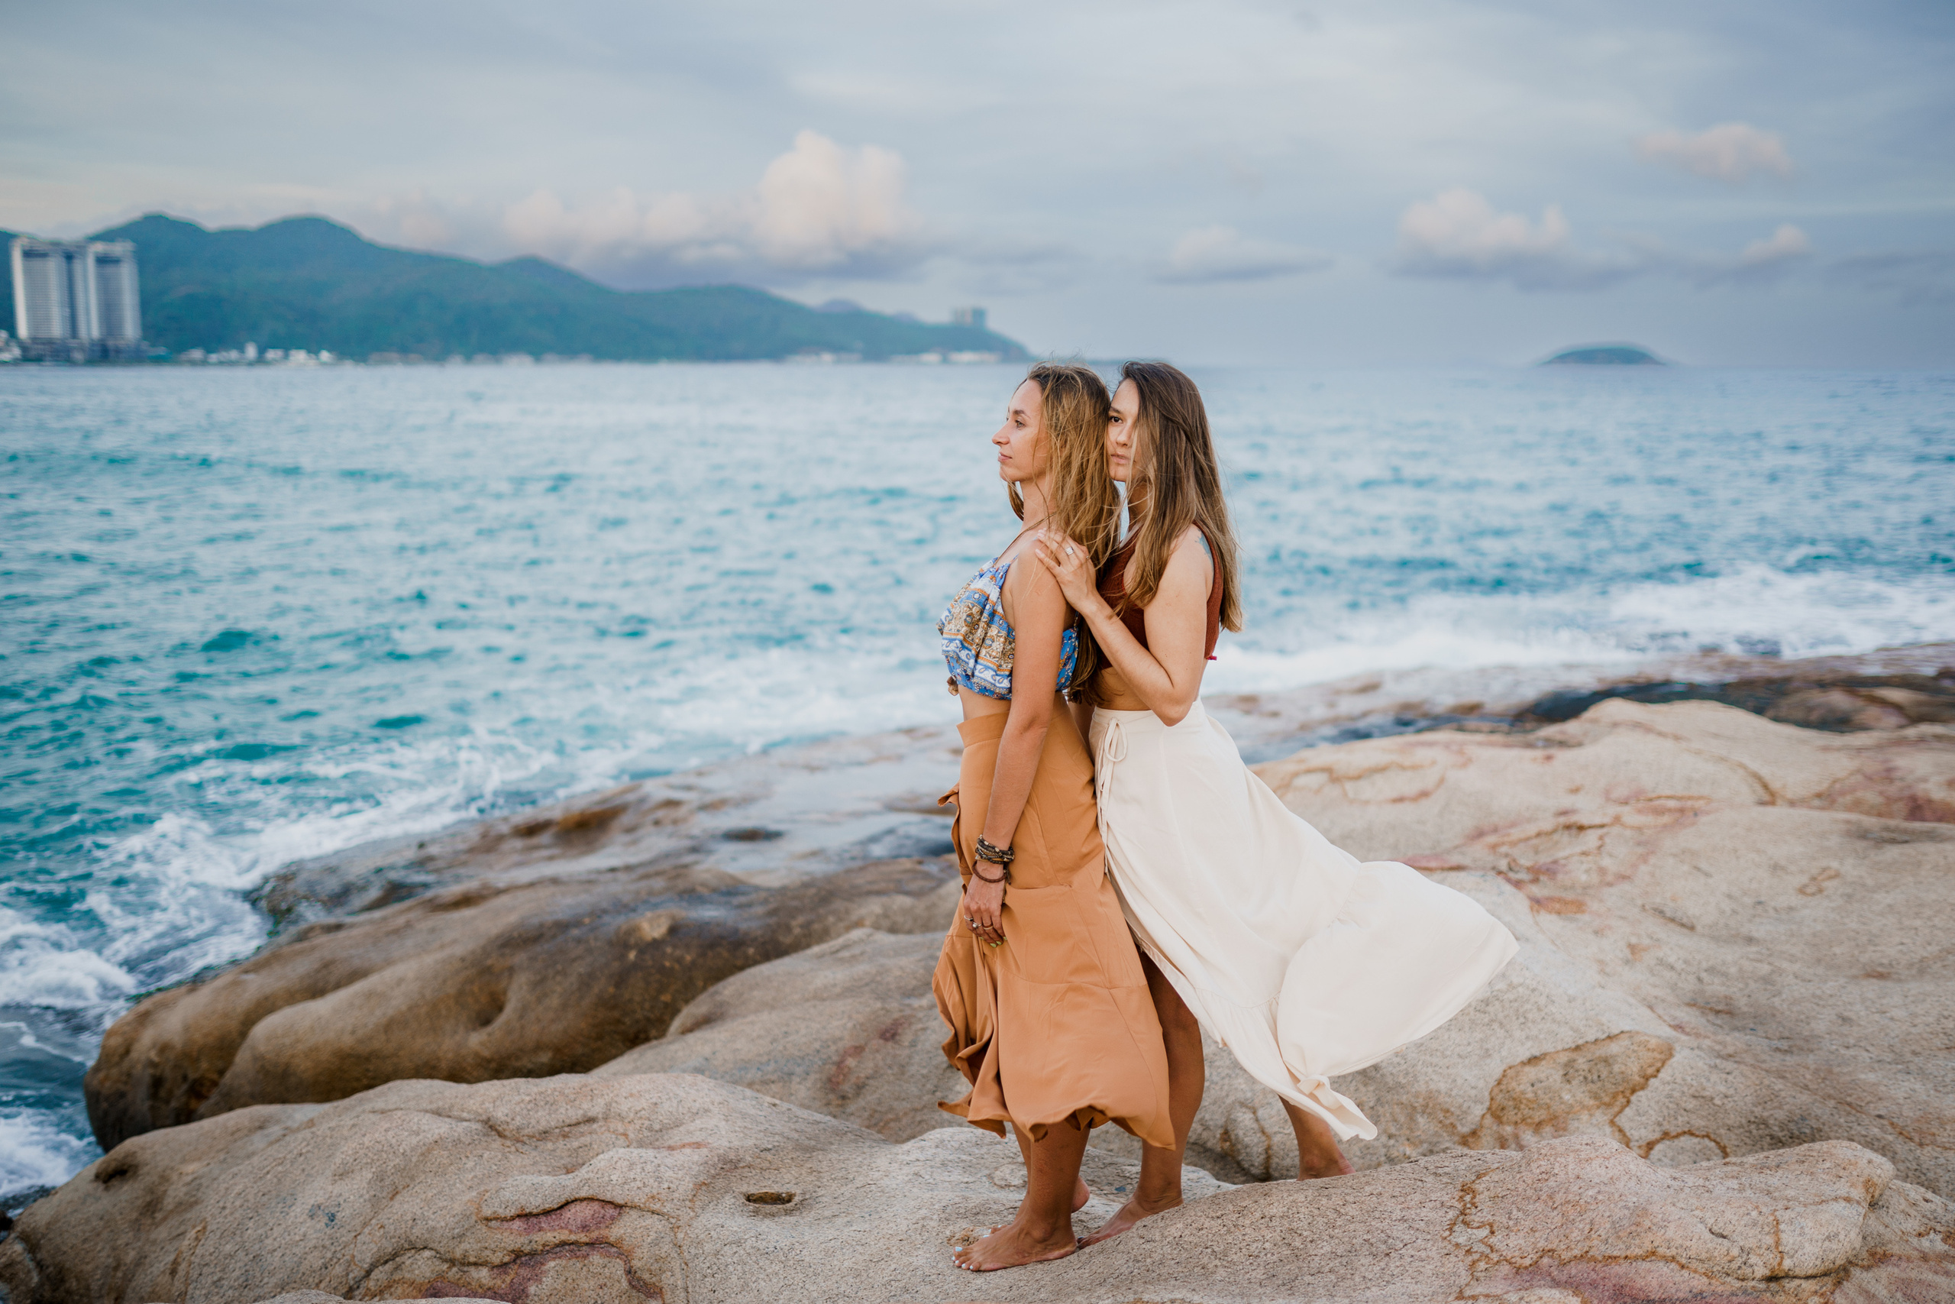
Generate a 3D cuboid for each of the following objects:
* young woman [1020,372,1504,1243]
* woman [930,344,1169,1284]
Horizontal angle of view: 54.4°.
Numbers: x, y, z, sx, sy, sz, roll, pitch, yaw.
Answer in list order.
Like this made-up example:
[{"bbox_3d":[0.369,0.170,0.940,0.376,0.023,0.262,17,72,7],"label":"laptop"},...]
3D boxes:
[{"bbox_3d":[0.557,0.297,3.564,0.820,1.650,0.500,-2,9,-15],"label":"young woman"},{"bbox_3d":[0.139,0.312,3.496,0.410,1.660,0.460,-2,9,-12],"label":"woman"}]

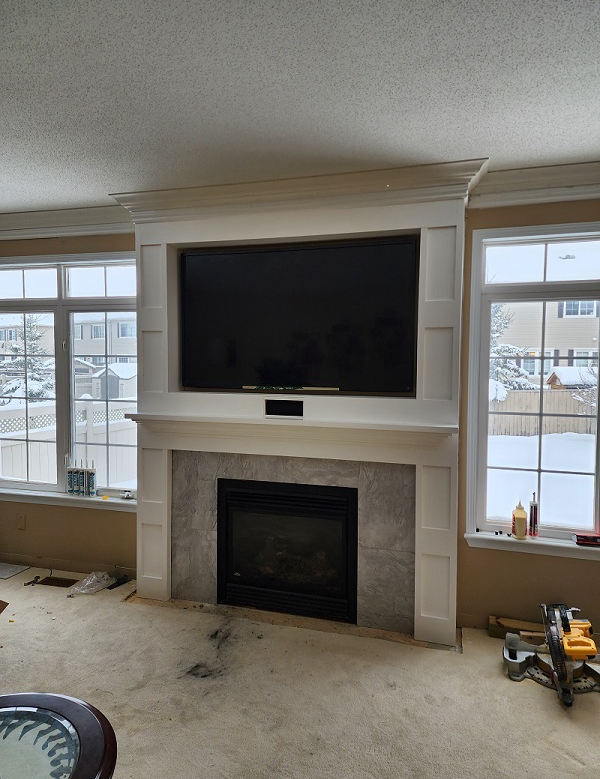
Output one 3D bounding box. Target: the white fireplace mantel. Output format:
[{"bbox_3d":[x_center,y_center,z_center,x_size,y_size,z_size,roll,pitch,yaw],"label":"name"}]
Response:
[{"bbox_3d":[-0.088,0.106,3.358,2.348,2.720,0.319,1,3,16],"label":"white fireplace mantel"}]

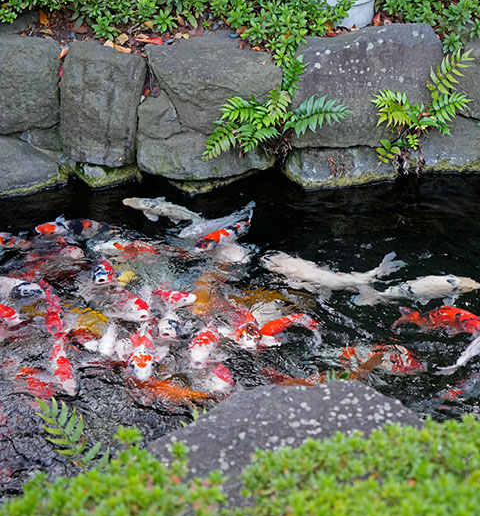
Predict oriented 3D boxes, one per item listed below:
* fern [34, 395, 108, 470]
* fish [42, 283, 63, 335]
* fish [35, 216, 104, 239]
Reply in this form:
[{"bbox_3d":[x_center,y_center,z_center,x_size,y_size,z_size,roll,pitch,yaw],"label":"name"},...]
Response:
[{"bbox_3d":[-0.439,0.465,2.740,0.190,0.160,0.160,0,35,0],"label":"fern"},{"bbox_3d":[-0.737,0.183,4.075,0.090,0.090,0.400,-9,33,-14],"label":"fish"},{"bbox_3d":[-0.659,-0.117,4.133,0.312,0.090,0.110,-2,36,-2],"label":"fish"}]

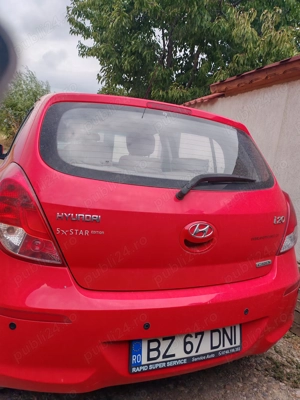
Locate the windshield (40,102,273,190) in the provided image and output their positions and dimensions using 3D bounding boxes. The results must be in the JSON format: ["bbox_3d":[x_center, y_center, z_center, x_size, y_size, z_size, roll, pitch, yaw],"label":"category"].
[{"bbox_3d":[0.116,-0.234,1.500,1.210,0.430,0.100,2,-27,-24],"label":"windshield"}]

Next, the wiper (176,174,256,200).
[{"bbox_3d":[0.338,-0.057,1.465,0.470,0.135,0.060,2,-27,-24],"label":"wiper"}]

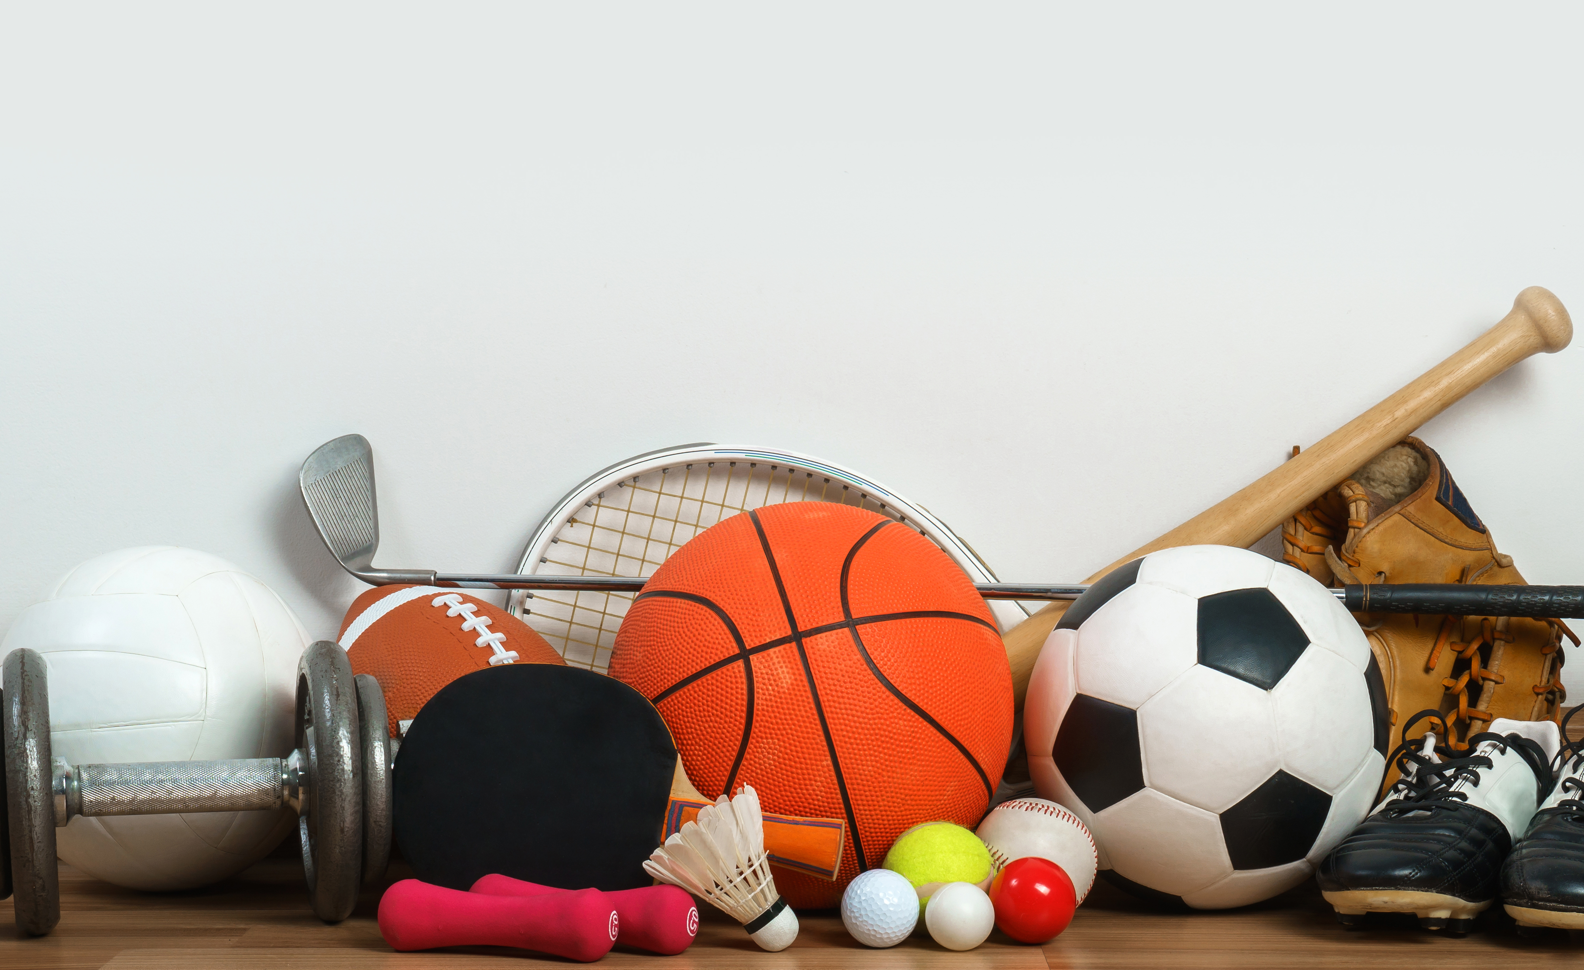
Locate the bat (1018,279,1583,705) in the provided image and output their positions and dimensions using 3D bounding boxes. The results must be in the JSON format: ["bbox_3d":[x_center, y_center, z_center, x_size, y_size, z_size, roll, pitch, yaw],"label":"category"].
[{"bbox_3d":[0.244,0.052,1.462,0.614,0.048,0.048,-33,0,-2],"label":"bat"}]

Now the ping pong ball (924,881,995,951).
[{"bbox_3d":[0.093,0.238,1.263,0.038,0.038,0.038,0,3,0],"label":"ping pong ball"}]

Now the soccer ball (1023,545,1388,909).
[{"bbox_3d":[0.250,0.146,1.385,0.218,0.218,0.218,0,2,0],"label":"soccer ball"}]

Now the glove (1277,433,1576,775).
[{"bbox_3d":[0.398,0.110,1.440,0.172,0.280,0.140,-1,3,-16],"label":"glove"}]

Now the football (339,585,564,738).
[{"bbox_3d":[-0.208,0.156,1.480,0.150,0.150,0.263,-14,47,-42],"label":"football"}]

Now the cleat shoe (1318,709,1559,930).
[{"bbox_3d":[0.401,0.198,1.390,0.105,0.110,0.280,1,2,32],"label":"cleat shoe"}]

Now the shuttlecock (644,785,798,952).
[{"bbox_3d":[-0.029,0.219,1.255,0.068,0.085,0.068,-37,0,0],"label":"shuttlecock"}]

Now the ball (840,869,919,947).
[{"bbox_3d":[0.049,0.233,1.256,0.043,0.043,0.043,0,2,0],"label":"ball"}]

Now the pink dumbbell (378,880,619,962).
[{"bbox_3d":[-0.161,0.237,1.251,0.140,0.041,0.041,1,3,14],"label":"pink dumbbell"}]

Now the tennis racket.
[{"bbox_3d":[0.149,0.145,1.487,0.685,0.260,0.028,13,0,0],"label":"tennis racket"}]

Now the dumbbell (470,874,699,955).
[{"bbox_3d":[-0.116,0.235,1.250,0.129,0.038,0.038,1,2,17],"label":"dumbbell"}]

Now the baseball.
[{"bbox_3d":[0.141,0.218,1.326,0.073,0.073,0.073,0,2,0],"label":"baseball"}]

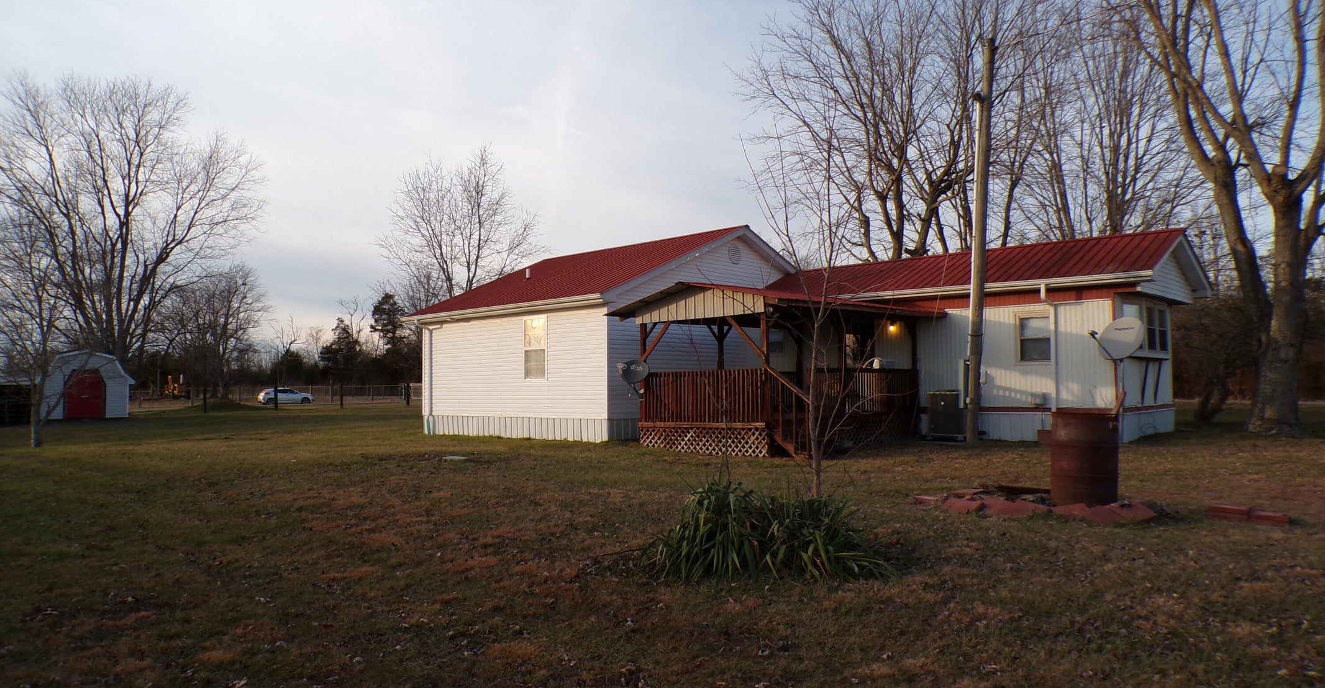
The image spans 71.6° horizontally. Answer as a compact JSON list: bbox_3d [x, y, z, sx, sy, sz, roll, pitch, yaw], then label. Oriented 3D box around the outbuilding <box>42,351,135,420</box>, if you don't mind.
[{"bbox_3d":[-25.169,1.830,40.341,3.350,2.900,3.700,1,-3,-31],"label":"outbuilding"}]

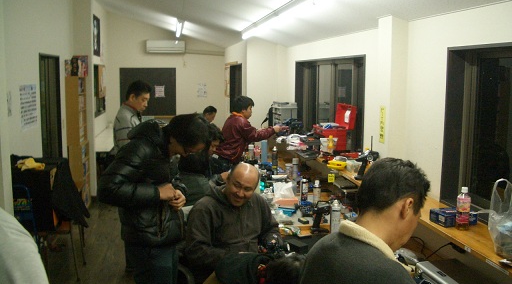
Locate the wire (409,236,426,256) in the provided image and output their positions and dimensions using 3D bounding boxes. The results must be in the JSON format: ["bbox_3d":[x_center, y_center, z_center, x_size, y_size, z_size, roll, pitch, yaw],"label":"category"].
[{"bbox_3d":[0.842,0.548,2.700,0.060,0.100,0.110,-1,8,-9],"label":"wire"}]

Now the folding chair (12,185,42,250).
[{"bbox_3d":[-2.048,0.767,4.272,0.450,0.800,0.480,-1,8,-9],"label":"folding chair"}]

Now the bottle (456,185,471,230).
[{"bbox_3d":[0.975,0.312,2.430,0.066,0.210,0.066,-1,8,-9],"label":"bottle"}]

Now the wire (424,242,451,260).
[{"bbox_3d":[0.998,0.598,2.869,0.090,0.110,0.160,-1,8,-9],"label":"wire"}]

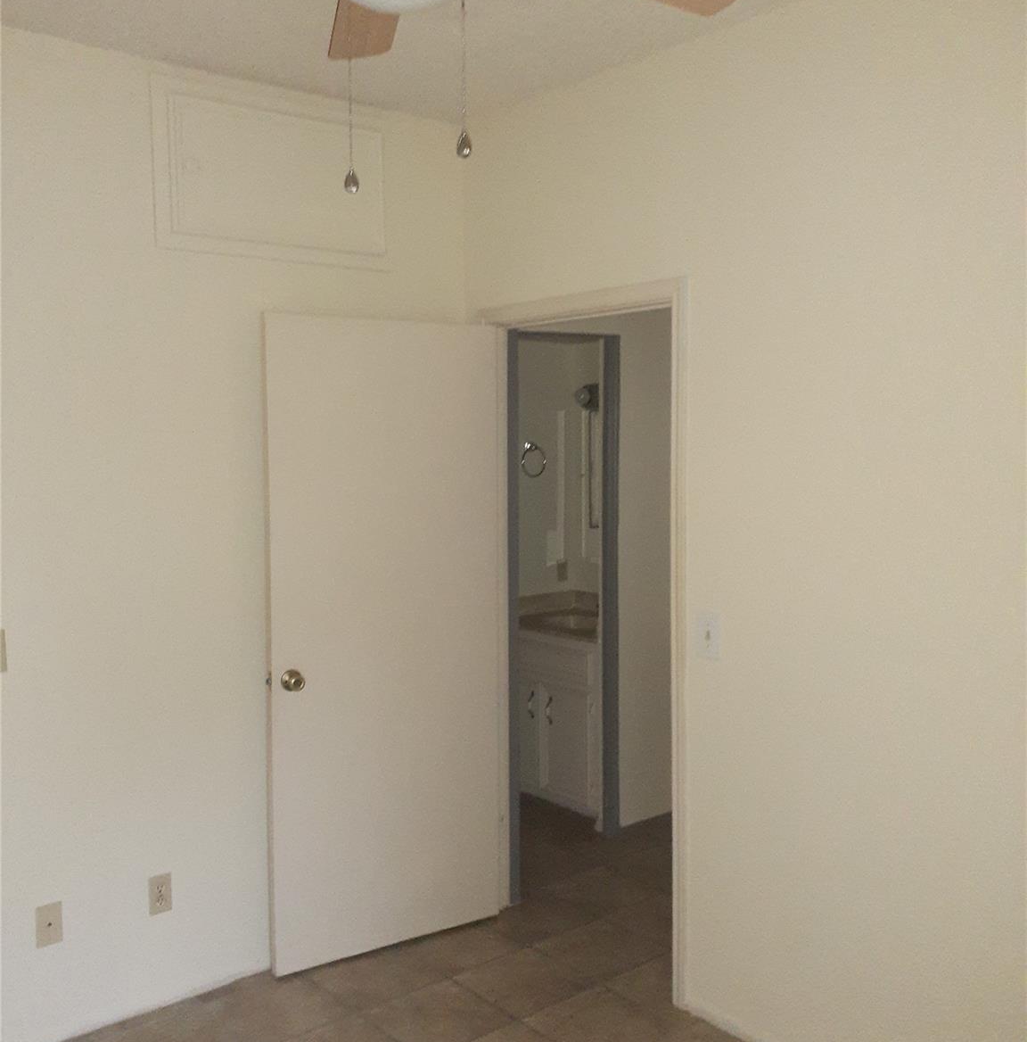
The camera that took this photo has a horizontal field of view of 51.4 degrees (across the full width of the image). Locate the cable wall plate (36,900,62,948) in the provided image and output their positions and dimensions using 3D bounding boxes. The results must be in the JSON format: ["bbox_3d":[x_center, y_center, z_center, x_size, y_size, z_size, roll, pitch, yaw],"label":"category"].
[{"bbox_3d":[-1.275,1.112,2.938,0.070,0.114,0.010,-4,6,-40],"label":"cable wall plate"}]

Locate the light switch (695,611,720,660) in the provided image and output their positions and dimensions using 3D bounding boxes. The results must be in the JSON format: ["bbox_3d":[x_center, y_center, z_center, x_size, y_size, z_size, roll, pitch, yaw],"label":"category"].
[{"bbox_3d":[0.538,0.324,2.984,0.018,0.122,0.078,-4,6,-40],"label":"light switch"}]

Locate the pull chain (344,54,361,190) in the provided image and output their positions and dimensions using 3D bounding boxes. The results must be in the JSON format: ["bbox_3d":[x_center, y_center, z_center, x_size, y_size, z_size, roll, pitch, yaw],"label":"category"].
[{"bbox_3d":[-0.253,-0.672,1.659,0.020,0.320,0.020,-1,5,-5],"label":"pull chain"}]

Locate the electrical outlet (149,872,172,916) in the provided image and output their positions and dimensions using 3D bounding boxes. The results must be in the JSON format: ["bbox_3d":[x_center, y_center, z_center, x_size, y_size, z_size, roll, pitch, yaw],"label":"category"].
[{"bbox_3d":[-1.035,1.098,3.139,0.070,0.114,0.010,-4,6,-40],"label":"electrical outlet"}]

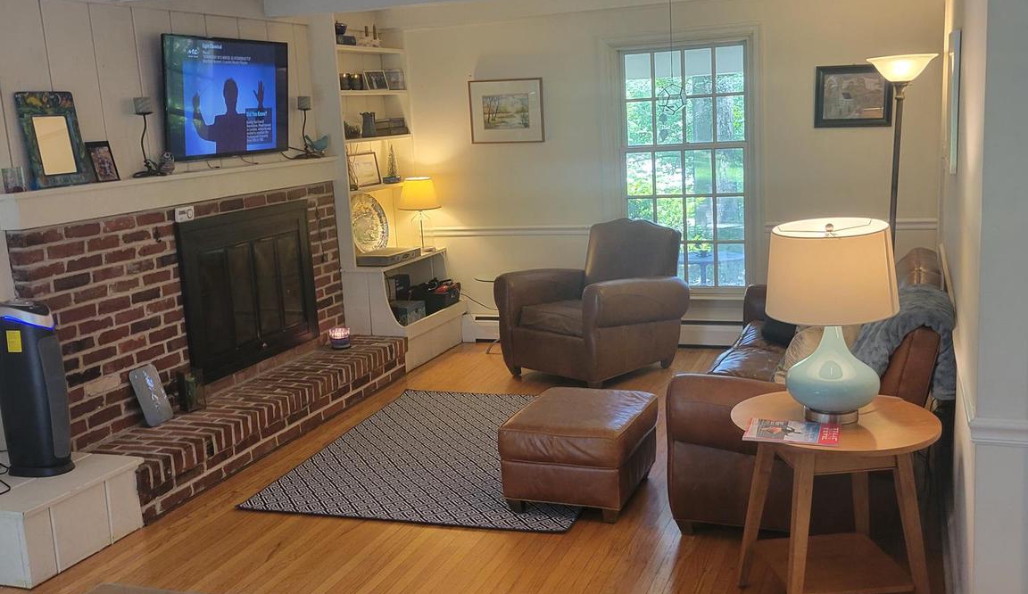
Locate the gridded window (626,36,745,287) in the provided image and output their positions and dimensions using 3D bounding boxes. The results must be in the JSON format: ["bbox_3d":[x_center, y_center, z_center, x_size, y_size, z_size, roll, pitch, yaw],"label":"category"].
[{"bbox_3d":[1.119,-0.826,6.670,0.800,1.550,0.090,0,11,20],"label":"gridded window"}]

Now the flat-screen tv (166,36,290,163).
[{"bbox_3d":[-1.485,-1.046,5.415,0.060,0.620,1.080,6,13,20],"label":"flat-screen tv"}]

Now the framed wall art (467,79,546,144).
[{"bbox_3d":[-0.053,-1.248,6.918,0.525,0.420,0.025,0,11,20],"label":"framed wall art"}]

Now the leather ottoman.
[{"bbox_3d":[0.269,0.628,4.255,0.510,0.380,0.510,1,11,24],"label":"leather ottoman"}]

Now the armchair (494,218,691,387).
[{"bbox_3d":[0.498,0.019,6.115,0.890,0.900,0.880,-12,13,-41],"label":"armchair"}]

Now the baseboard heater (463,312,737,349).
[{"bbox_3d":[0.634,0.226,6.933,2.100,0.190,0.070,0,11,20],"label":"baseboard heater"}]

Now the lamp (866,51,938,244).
[{"bbox_3d":[2.075,-0.427,5.657,0.360,1.760,0.360,3,12,20],"label":"lamp"}]

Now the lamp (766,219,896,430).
[{"bbox_3d":[0.949,0.078,3.071,0.388,0.590,0.388,0,11,20],"label":"lamp"}]

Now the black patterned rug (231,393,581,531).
[{"bbox_3d":[-0.213,0.713,4.997,1.450,0.010,1.840,0,11,18],"label":"black patterned rug"}]

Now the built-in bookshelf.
[{"bbox_3d":[-0.801,-0.716,6.799,0.480,2.260,0.950,0,11,20],"label":"built-in bookshelf"}]

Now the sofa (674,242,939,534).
[{"bbox_3d":[1.309,0.312,4.341,0.910,0.850,1.820,1,11,23],"label":"sofa"}]

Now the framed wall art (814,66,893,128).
[{"bbox_3d":[2.044,-1.207,6.212,0.446,0.360,0.030,0,11,20],"label":"framed wall art"}]

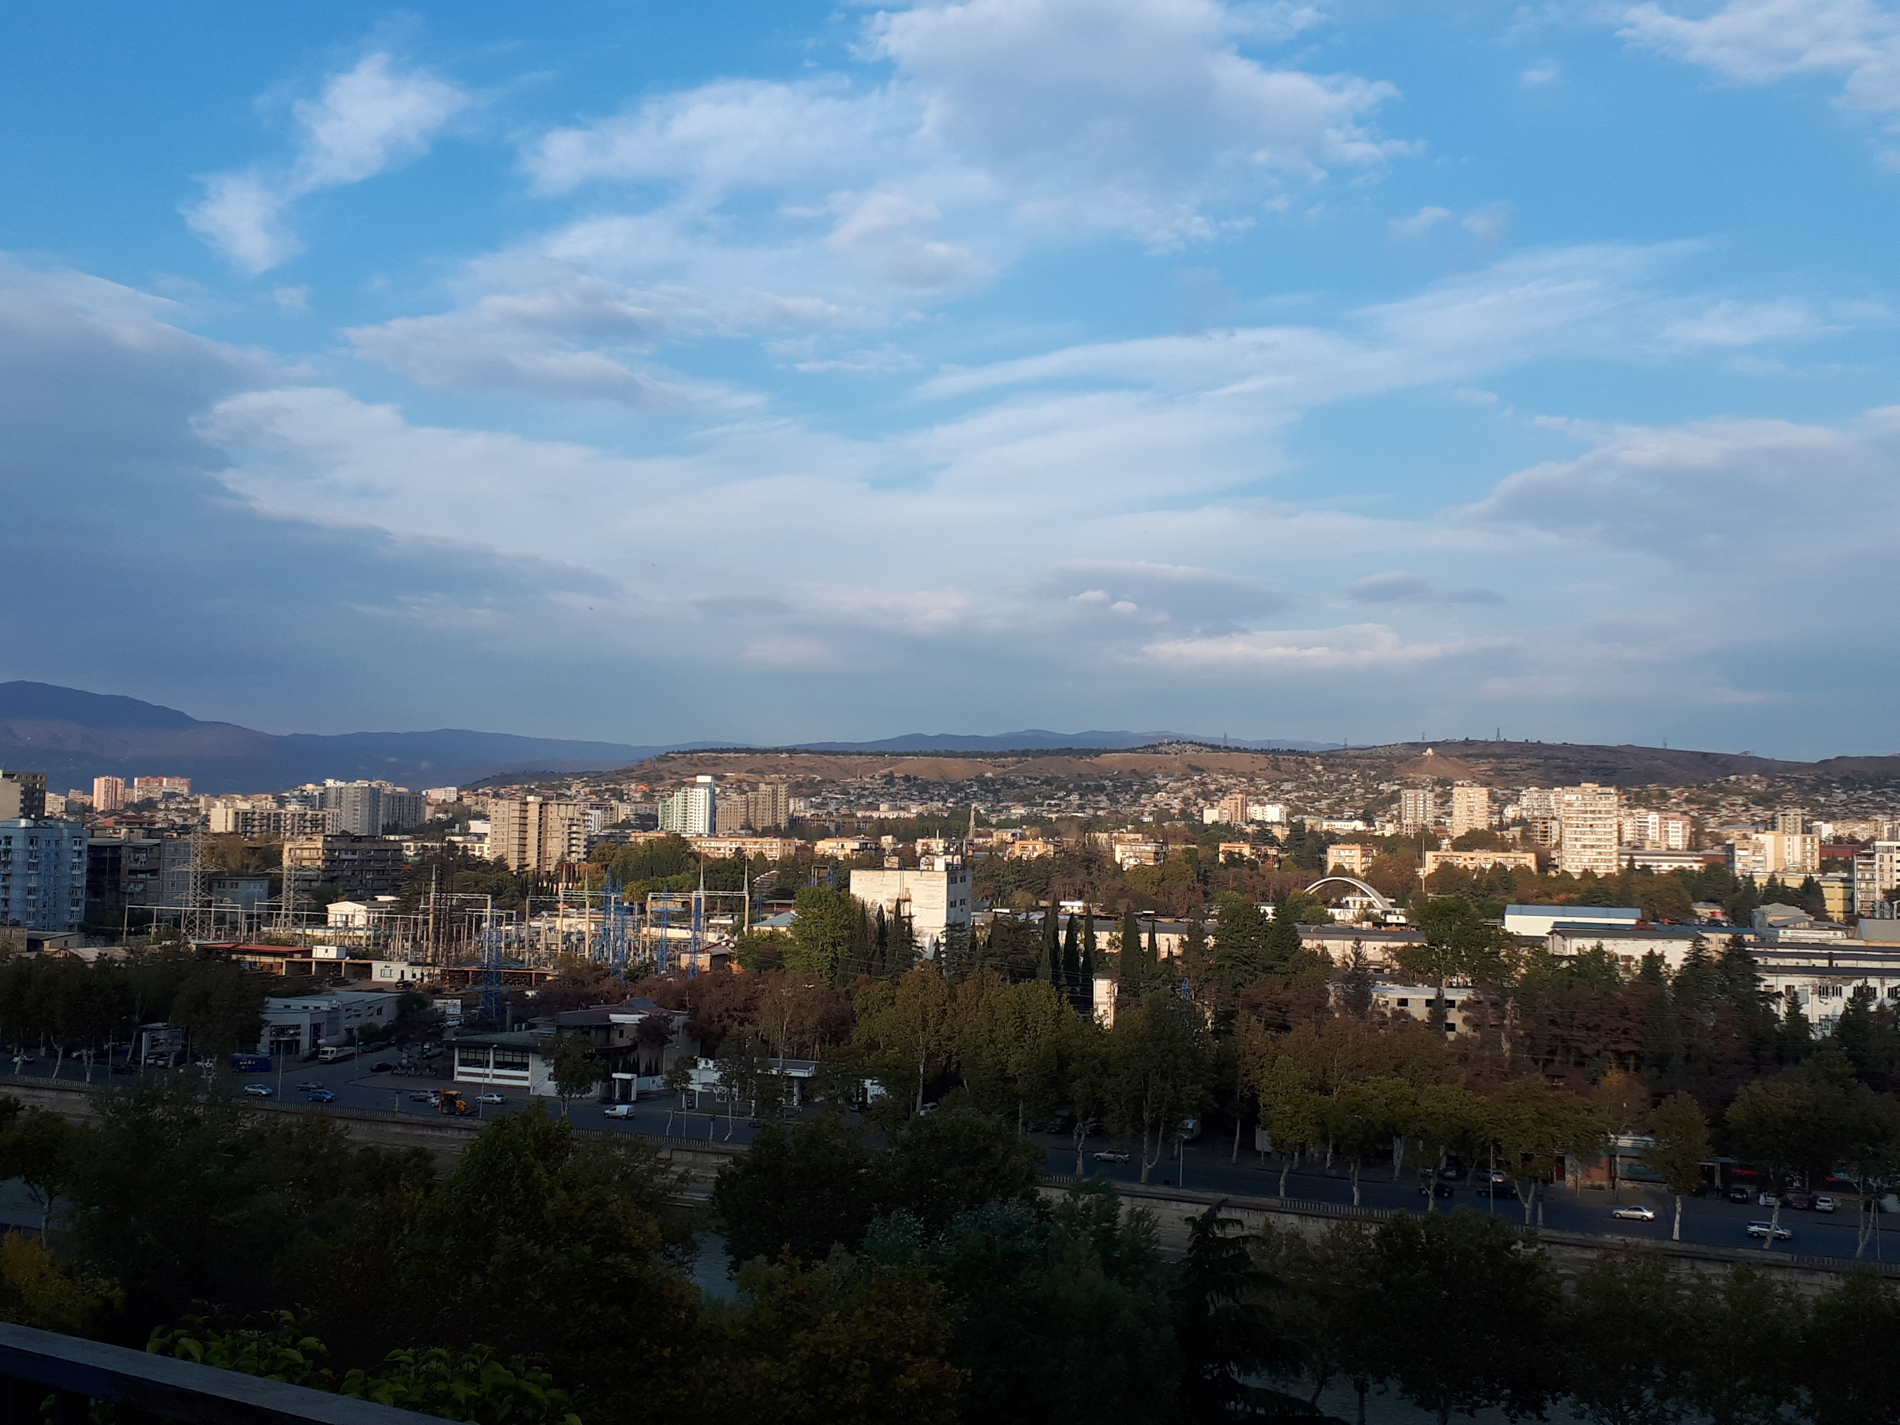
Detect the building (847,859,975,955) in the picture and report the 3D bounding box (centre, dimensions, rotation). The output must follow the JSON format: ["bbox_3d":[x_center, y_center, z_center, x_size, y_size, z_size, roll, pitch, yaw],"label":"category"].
[{"bbox_3d":[-8.060,43.980,320.210,21.400,24.560,19.000,0,-3,16],"label":"building"}]

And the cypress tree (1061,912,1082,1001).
[{"bbox_3d":[22.530,45.930,276.000,3.700,17.330,3.700,1,-3,0],"label":"cypress tree"}]

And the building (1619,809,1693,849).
[{"bbox_3d":[489.540,81.760,1027.690,44.410,27.590,18.000,0,-3,22],"label":"building"}]

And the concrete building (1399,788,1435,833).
[{"bbox_3d":[393.240,83.920,1247.760,27.680,40.320,17.000,0,-3,17],"label":"concrete building"}]

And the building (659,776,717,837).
[{"bbox_3d":[-221.600,79.210,1252.400,44.300,49.230,17.000,1,-3,10],"label":"building"}]

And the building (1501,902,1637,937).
[{"bbox_3d":[159.360,54.590,380.920,31.420,8.920,16.000,0,-3,20],"label":"building"}]

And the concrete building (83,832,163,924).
[{"bbox_3d":[-206.600,42.030,369.170,16.250,23.590,13.000,2,-3,-22],"label":"concrete building"}]

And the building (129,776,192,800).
[{"bbox_3d":[-753.430,79.560,1417.070,45.100,34.130,15.000,2,-3,-10],"label":"building"}]

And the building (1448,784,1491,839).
[{"bbox_3d":[345.710,67.400,983.200,23.720,38.260,17.000,0,-3,24],"label":"building"}]

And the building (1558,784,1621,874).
[{"bbox_3d":[273.320,51.830,634.480,23.540,41.990,16.000,0,-3,20],"label":"building"}]

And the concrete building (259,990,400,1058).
[{"bbox_3d":[-112.910,57.120,270.390,15.310,9.300,18.000,0,-3,19],"label":"concrete building"}]

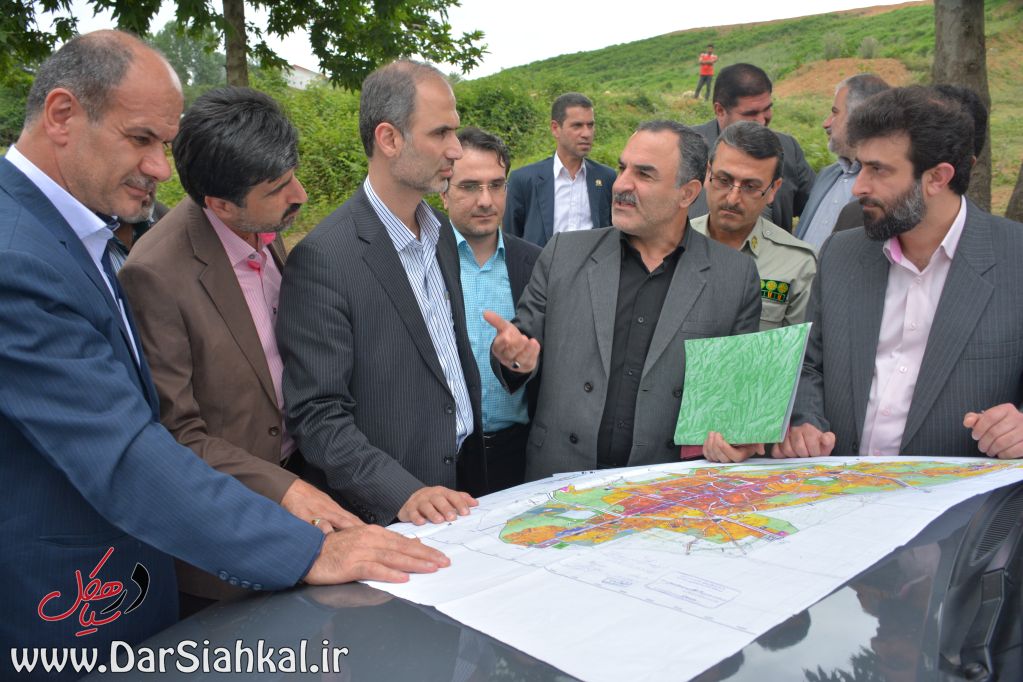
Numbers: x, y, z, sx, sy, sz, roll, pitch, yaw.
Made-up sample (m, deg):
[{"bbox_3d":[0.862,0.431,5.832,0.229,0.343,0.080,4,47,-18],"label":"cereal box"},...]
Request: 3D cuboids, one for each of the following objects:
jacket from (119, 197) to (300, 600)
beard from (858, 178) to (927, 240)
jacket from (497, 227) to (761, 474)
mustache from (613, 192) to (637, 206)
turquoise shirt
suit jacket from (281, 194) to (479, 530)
[{"bbox_3d":[-0.515,0.095,1.360,0.320,0.710,0.460,4,11,20],"label":"jacket"},{"bbox_3d":[0.653,-0.222,1.310,0.095,0.105,0.130,-3,11,-18],"label":"beard"},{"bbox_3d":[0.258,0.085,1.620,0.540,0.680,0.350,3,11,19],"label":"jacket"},{"bbox_3d":[0.222,-0.283,1.530,0.030,0.025,0.062,-6,12,-32],"label":"mustache"},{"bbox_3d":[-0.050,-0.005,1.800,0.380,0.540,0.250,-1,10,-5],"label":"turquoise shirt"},{"bbox_3d":[-0.248,0.050,1.450,0.340,0.700,0.480,4,11,20],"label":"suit jacket"}]

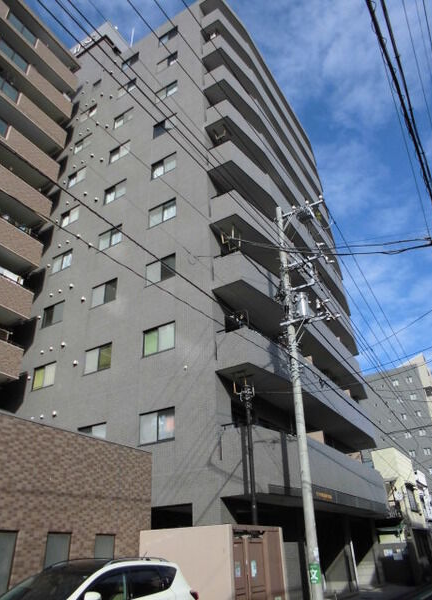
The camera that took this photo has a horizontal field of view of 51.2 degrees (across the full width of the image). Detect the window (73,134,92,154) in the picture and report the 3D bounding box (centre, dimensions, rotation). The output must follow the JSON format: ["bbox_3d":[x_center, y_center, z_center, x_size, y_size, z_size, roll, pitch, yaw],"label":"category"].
[{"bbox_3d":[-7.749,-9.026,26.160,1.245,0.914,0.150,-19,-34,26],"label":"window"}]

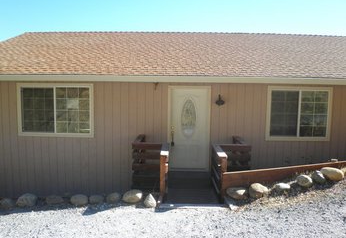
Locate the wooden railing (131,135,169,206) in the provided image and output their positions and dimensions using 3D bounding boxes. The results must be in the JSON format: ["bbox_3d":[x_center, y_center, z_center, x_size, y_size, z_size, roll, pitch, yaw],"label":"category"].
[{"bbox_3d":[-0.445,0.970,5.487,0.790,0.920,2.080,1,6,1],"label":"wooden railing"}]

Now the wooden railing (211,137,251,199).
[{"bbox_3d":[1.210,0.981,5.460,0.840,0.900,2.100,1,6,1],"label":"wooden railing"}]

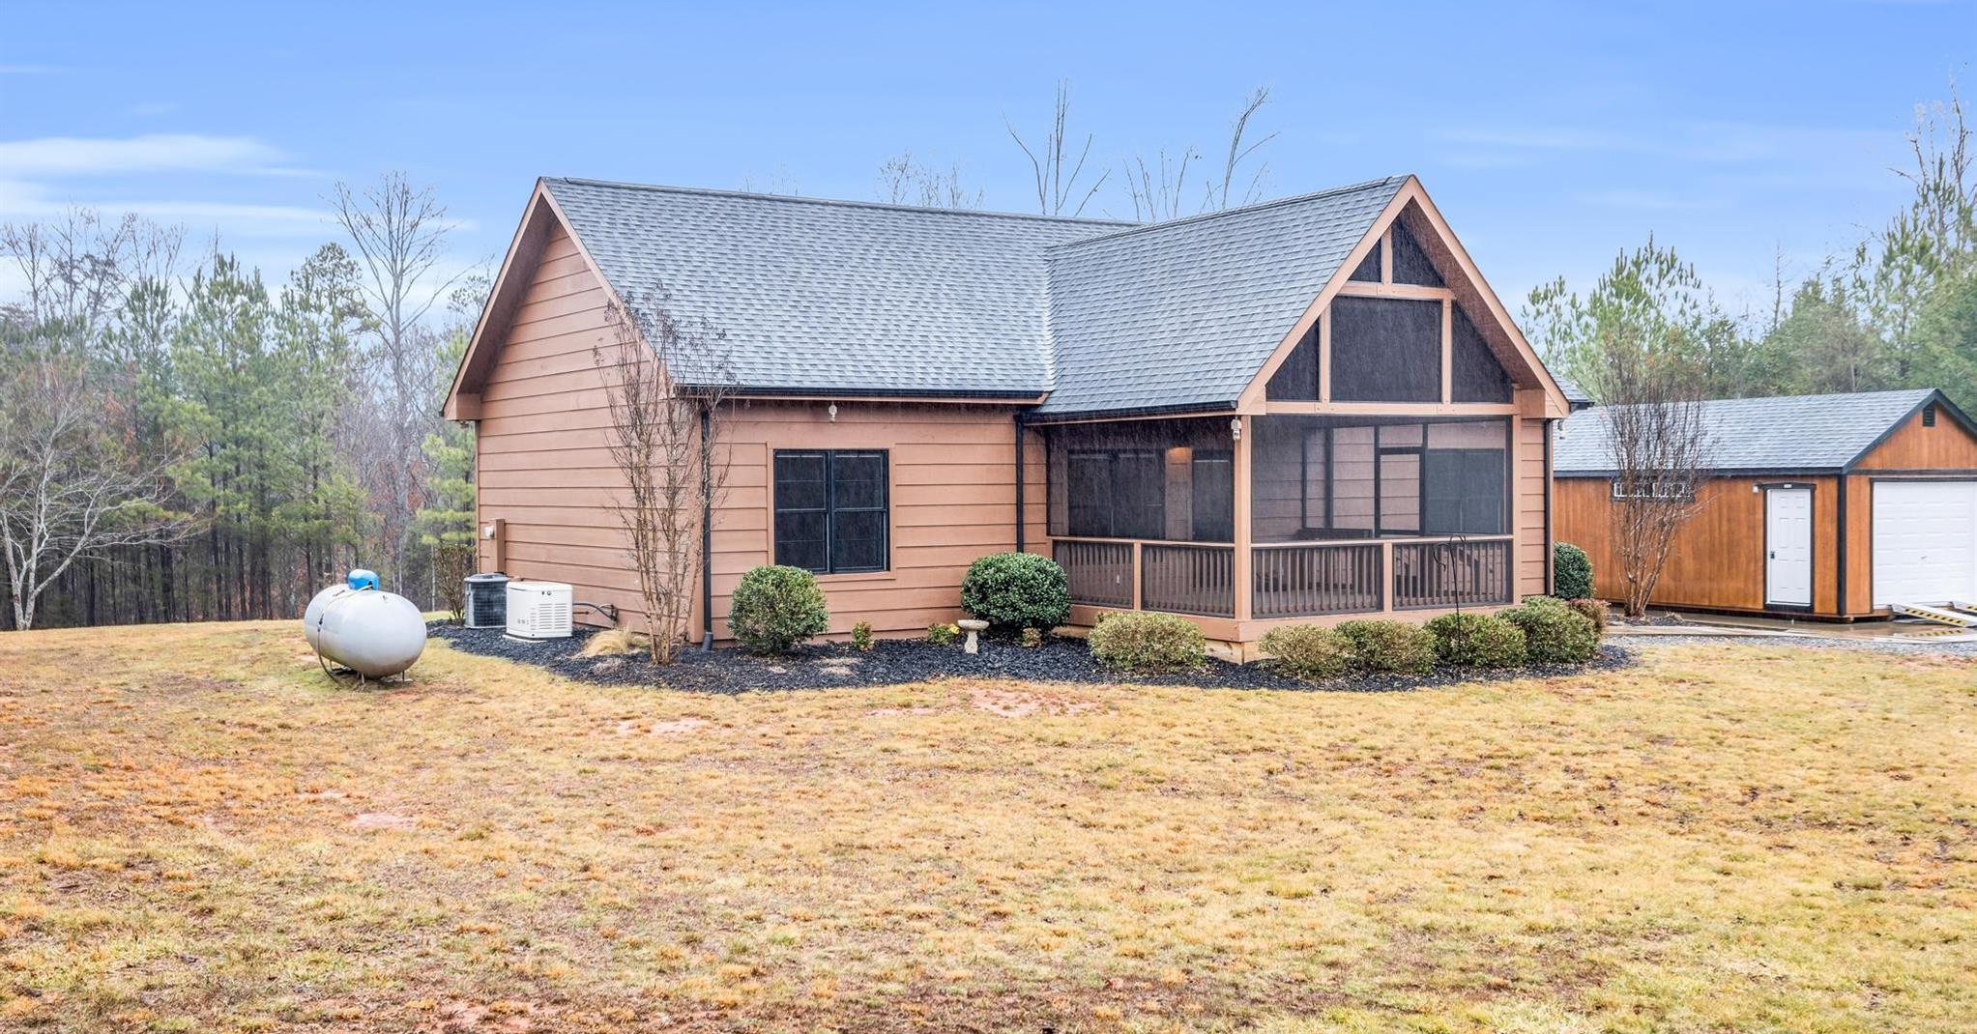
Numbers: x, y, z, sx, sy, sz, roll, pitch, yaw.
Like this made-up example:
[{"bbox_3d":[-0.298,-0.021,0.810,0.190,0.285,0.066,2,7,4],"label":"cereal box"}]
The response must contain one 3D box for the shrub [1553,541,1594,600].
[{"bbox_3d":[9.526,0.925,34.200,1.150,1.030,1.150,-1,1,-31],"label":"shrub"}]

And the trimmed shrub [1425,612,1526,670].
[{"bbox_3d":[5.842,1.440,24.671,1.200,0.690,1.120,0,1,0],"label":"trimmed shrub"}]

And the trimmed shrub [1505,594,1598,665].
[{"bbox_3d":[6.879,1.353,25.145,1.200,0.830,1.150,0,1,0],"label":"trimmed shrub"}]

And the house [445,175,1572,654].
[{"bbox_3d":[1.509,-1.705,31.766,15.750,6.600,14.650,-1,1,-31],"label":"house"}]

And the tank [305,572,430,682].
[{"bbox_3d":[-6.945,1.215,22.864,0.950,1.230,2.950,-1,1,-31],"label":"tank"}]

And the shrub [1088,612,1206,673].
[{"bbox_3d":[1.835,1.421,23.886,1.330,0.720,1.200,-1,1,-31],"label":"shrub"}]

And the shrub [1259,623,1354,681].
[{"bbox_3d":[3.625,1.493,23.507,1.120,0.660,1.080,0,1,0],"label":"shrub"}]

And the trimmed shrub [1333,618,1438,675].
[{"bbox_3d":[4.635,1.476,23.984,1.200,0.660,1.120,0,1,0],"label":"trimmed shrub"}]

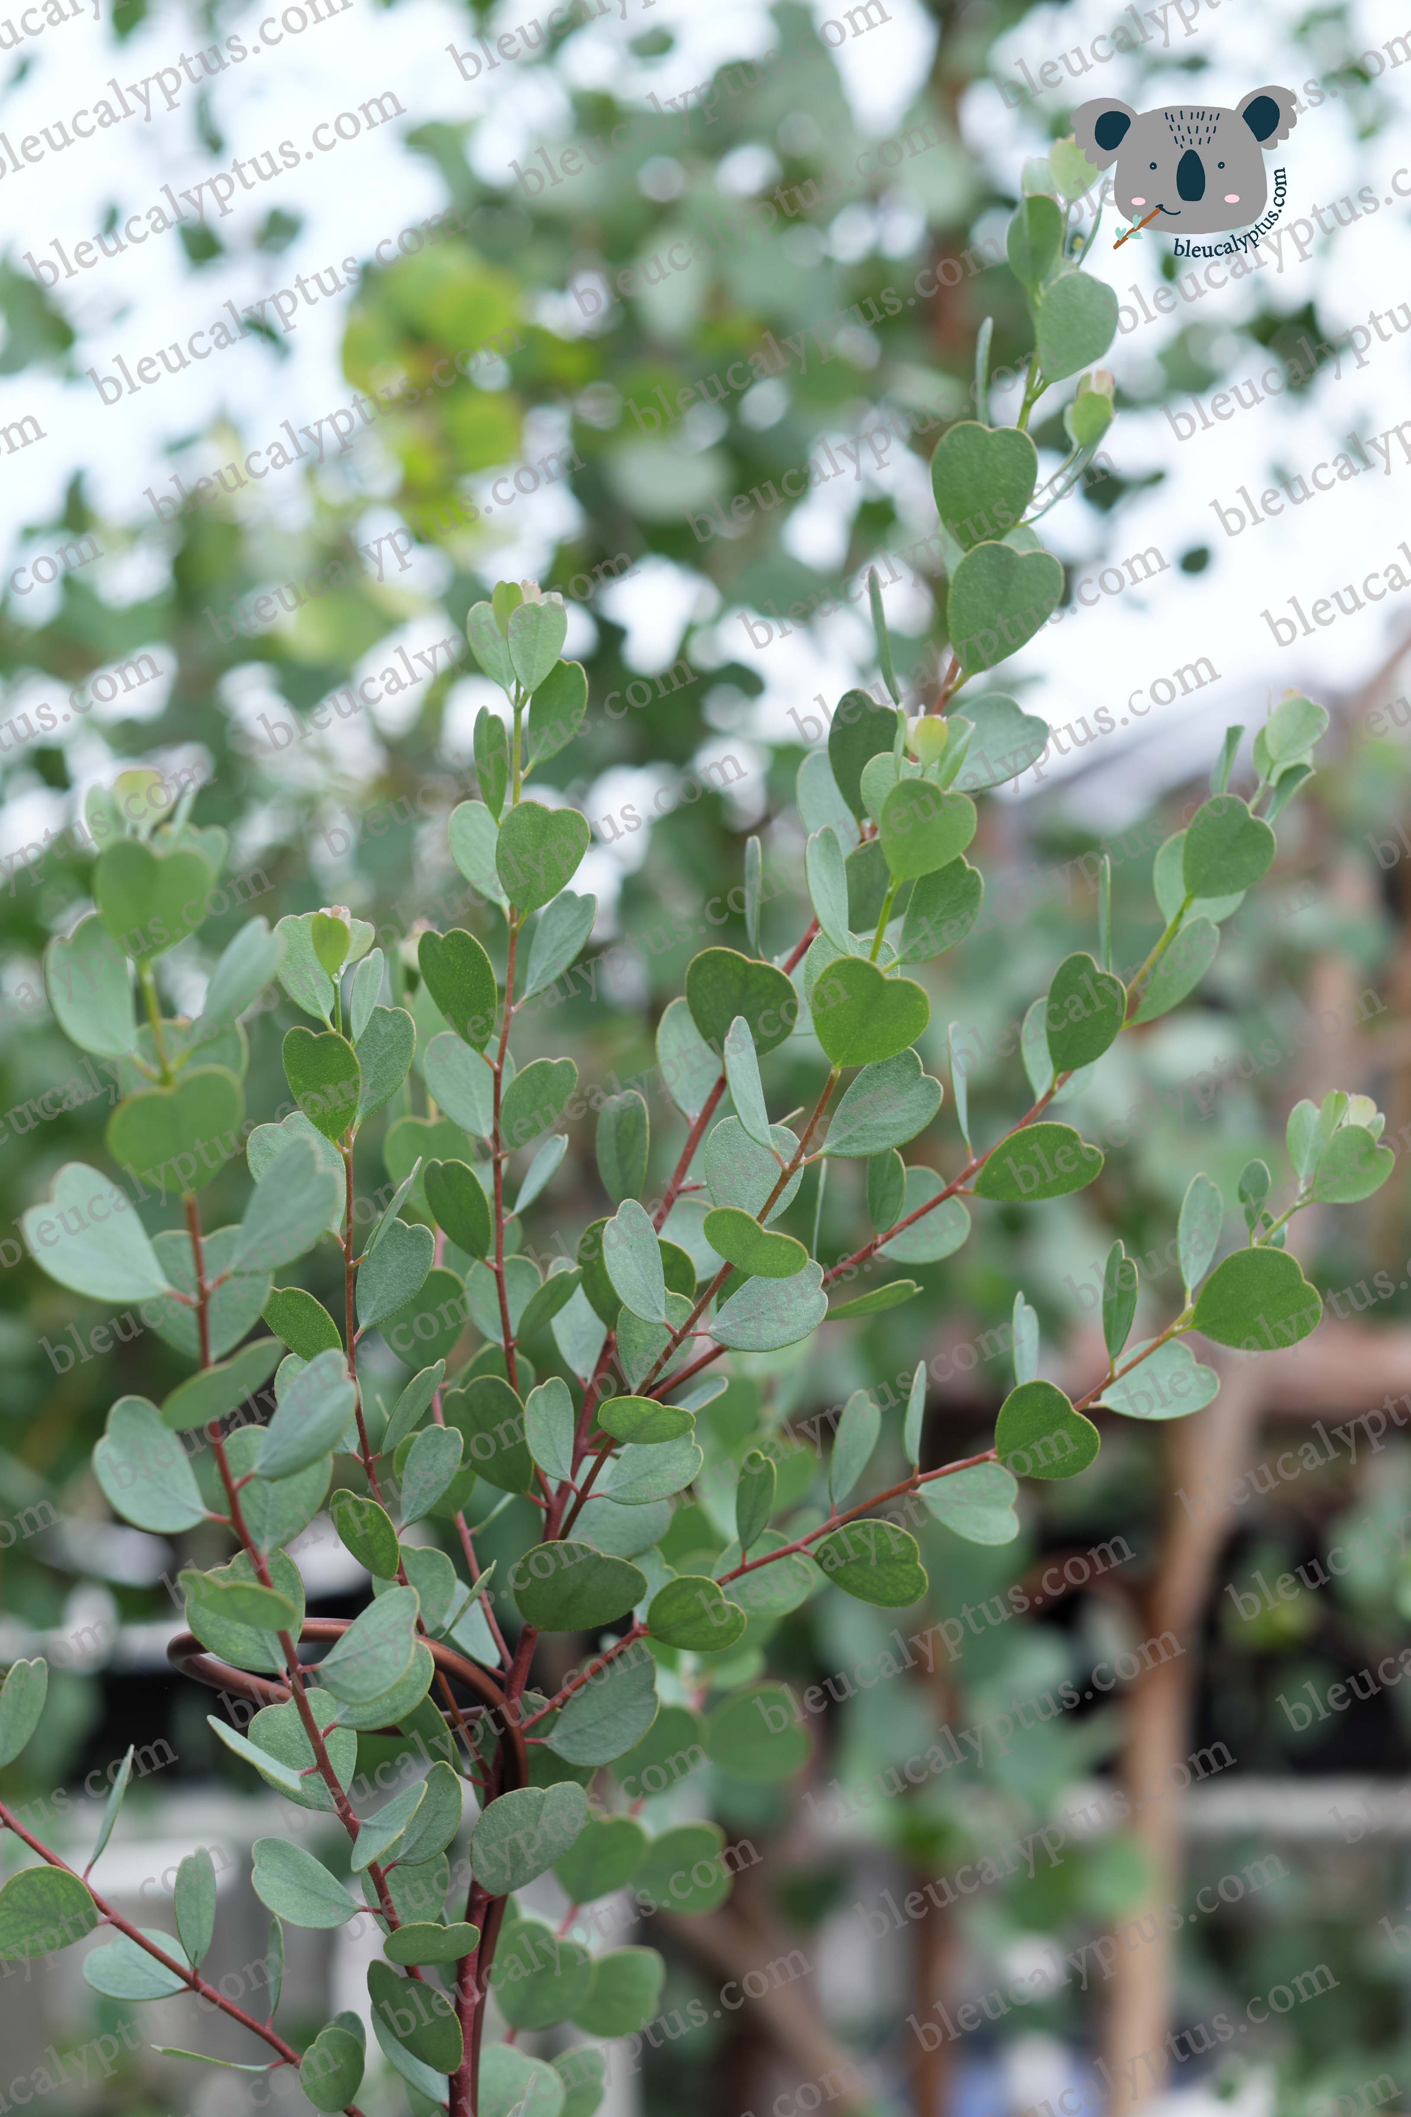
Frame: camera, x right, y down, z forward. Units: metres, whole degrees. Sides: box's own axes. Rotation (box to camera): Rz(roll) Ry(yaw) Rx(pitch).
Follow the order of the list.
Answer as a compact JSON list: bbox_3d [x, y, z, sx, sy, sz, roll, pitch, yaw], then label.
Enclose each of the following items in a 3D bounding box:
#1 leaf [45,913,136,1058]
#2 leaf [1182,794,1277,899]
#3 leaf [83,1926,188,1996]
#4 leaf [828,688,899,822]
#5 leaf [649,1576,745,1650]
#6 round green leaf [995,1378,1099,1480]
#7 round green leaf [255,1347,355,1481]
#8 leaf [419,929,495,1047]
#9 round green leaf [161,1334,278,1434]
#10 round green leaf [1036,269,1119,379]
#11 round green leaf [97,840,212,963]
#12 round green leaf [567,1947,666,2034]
[{"bbox_3d":[-0.117,-0.013,0.950,0.021,0.029,0.005,-26,0,-34],"label":"leaf"},{"bbox_3d":[0.124,-0.050,1.170,0.022,0.027,0.004,32,24,-13],"label":"leaf"},{"bbox_3d":[-0.133,0.210,1.150,0.025,0.004,0.022,21,40,18],"label":"leaf"},{"bbox_3d":[0.034,-0.063,1.030,0.018,0.027,0.005,5,0,21],"label":"leaf"},{"bbox_3d":[-0.002,0.124,1.100,0.024,0.019,0.004,-22,20,25],"label":"leaf"},{"bbox_3d":[0.076,0.083,1.100,0.025,0.022,0.004,-32,0,30],"label":"round green leaf"},{"bbox_3d":[-0.078,0.069,0.960,0.005,0.030,0.022,38,0,-42],"label":"round green leaf"},{"bbox_3d":[-0.058,-0.016,1.150,0.023,0.029,0.004,-8,16,38],"label":"leaf"},{"bbox_3d":[-0.102,0.068,1.040,0.030,0.004,0.025,-36,-27,0],"label":"round green leaf"},{"bbox_3d":[0.077,-0.151,1.020,0.018,0.024,0.004,26,0,-20],"label":"round green leaf"},{"bbox_3d":[-0.116,-0.034,1.040,0.025,0.028,0.004,0,28,0],"label":"round green leaf"},{"bbox_3d":[-0.023,0.233,1.230,0.027,0.024,0.004,-9,22,18],"label":"round green leaf"}]

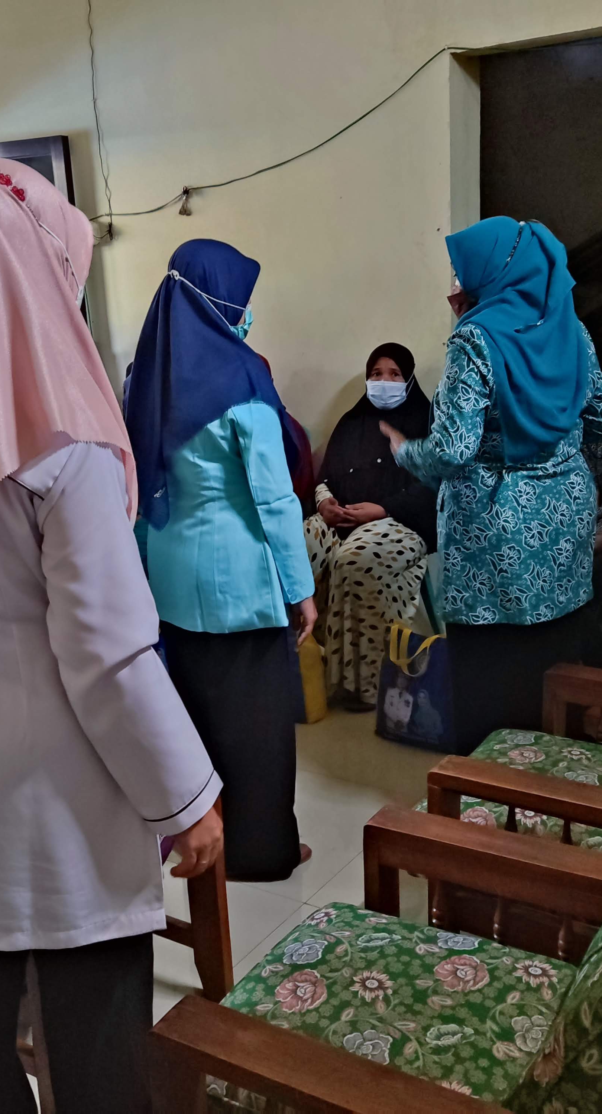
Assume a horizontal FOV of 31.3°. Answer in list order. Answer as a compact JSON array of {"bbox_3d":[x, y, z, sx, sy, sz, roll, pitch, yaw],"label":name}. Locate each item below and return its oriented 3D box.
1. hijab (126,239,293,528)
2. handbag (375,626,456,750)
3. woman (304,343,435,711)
[{"bbox_3d":[-0.218,-0.400,2.455,0.370,0.630,0.400,-16,19,-41],"label":"hijab"},{"bbox_3d":[0.390,0.390,3.355,0.280,0.370,0.130,7,17,33],"label":"handbag"},{"bbox_3d":[0.273,-0.121,3.705,0.520,1.210,0.620,5,16,28],"label":"woman"}]

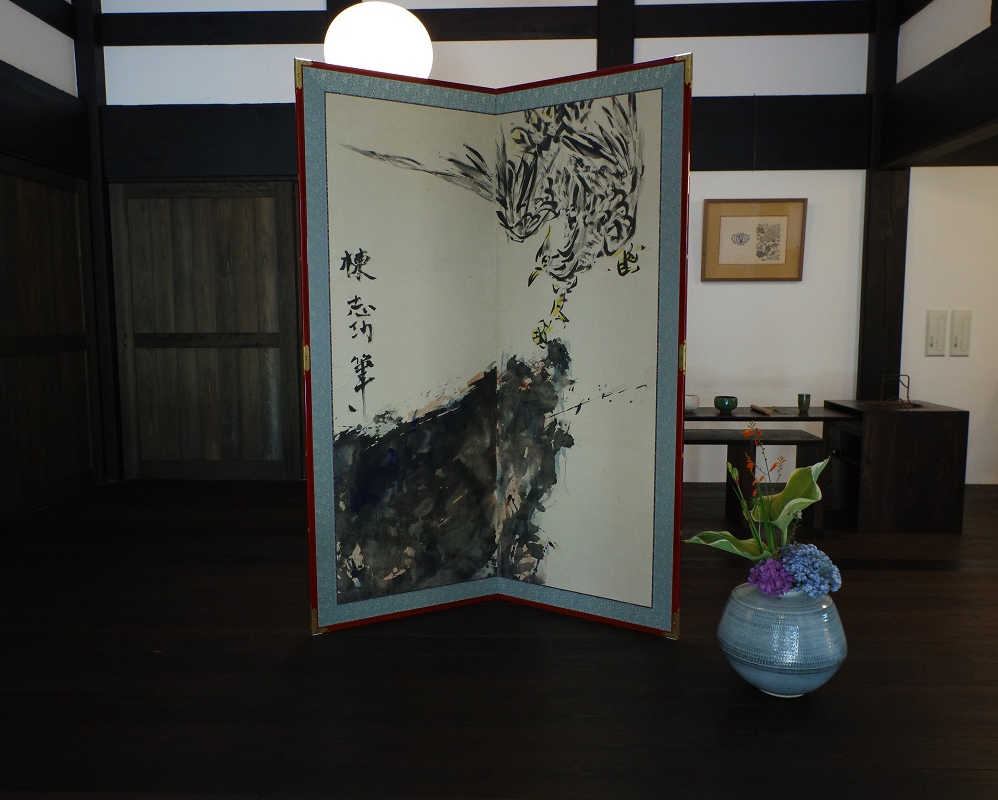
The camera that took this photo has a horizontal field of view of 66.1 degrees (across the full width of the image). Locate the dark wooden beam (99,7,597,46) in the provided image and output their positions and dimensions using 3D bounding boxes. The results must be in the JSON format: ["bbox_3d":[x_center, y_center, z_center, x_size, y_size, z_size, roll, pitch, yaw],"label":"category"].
[{"bbox_3d":[-0.860,-2.105,4.357,2.815,0.173,0.120,0,6,2],"label":"dark wooden beam"}]

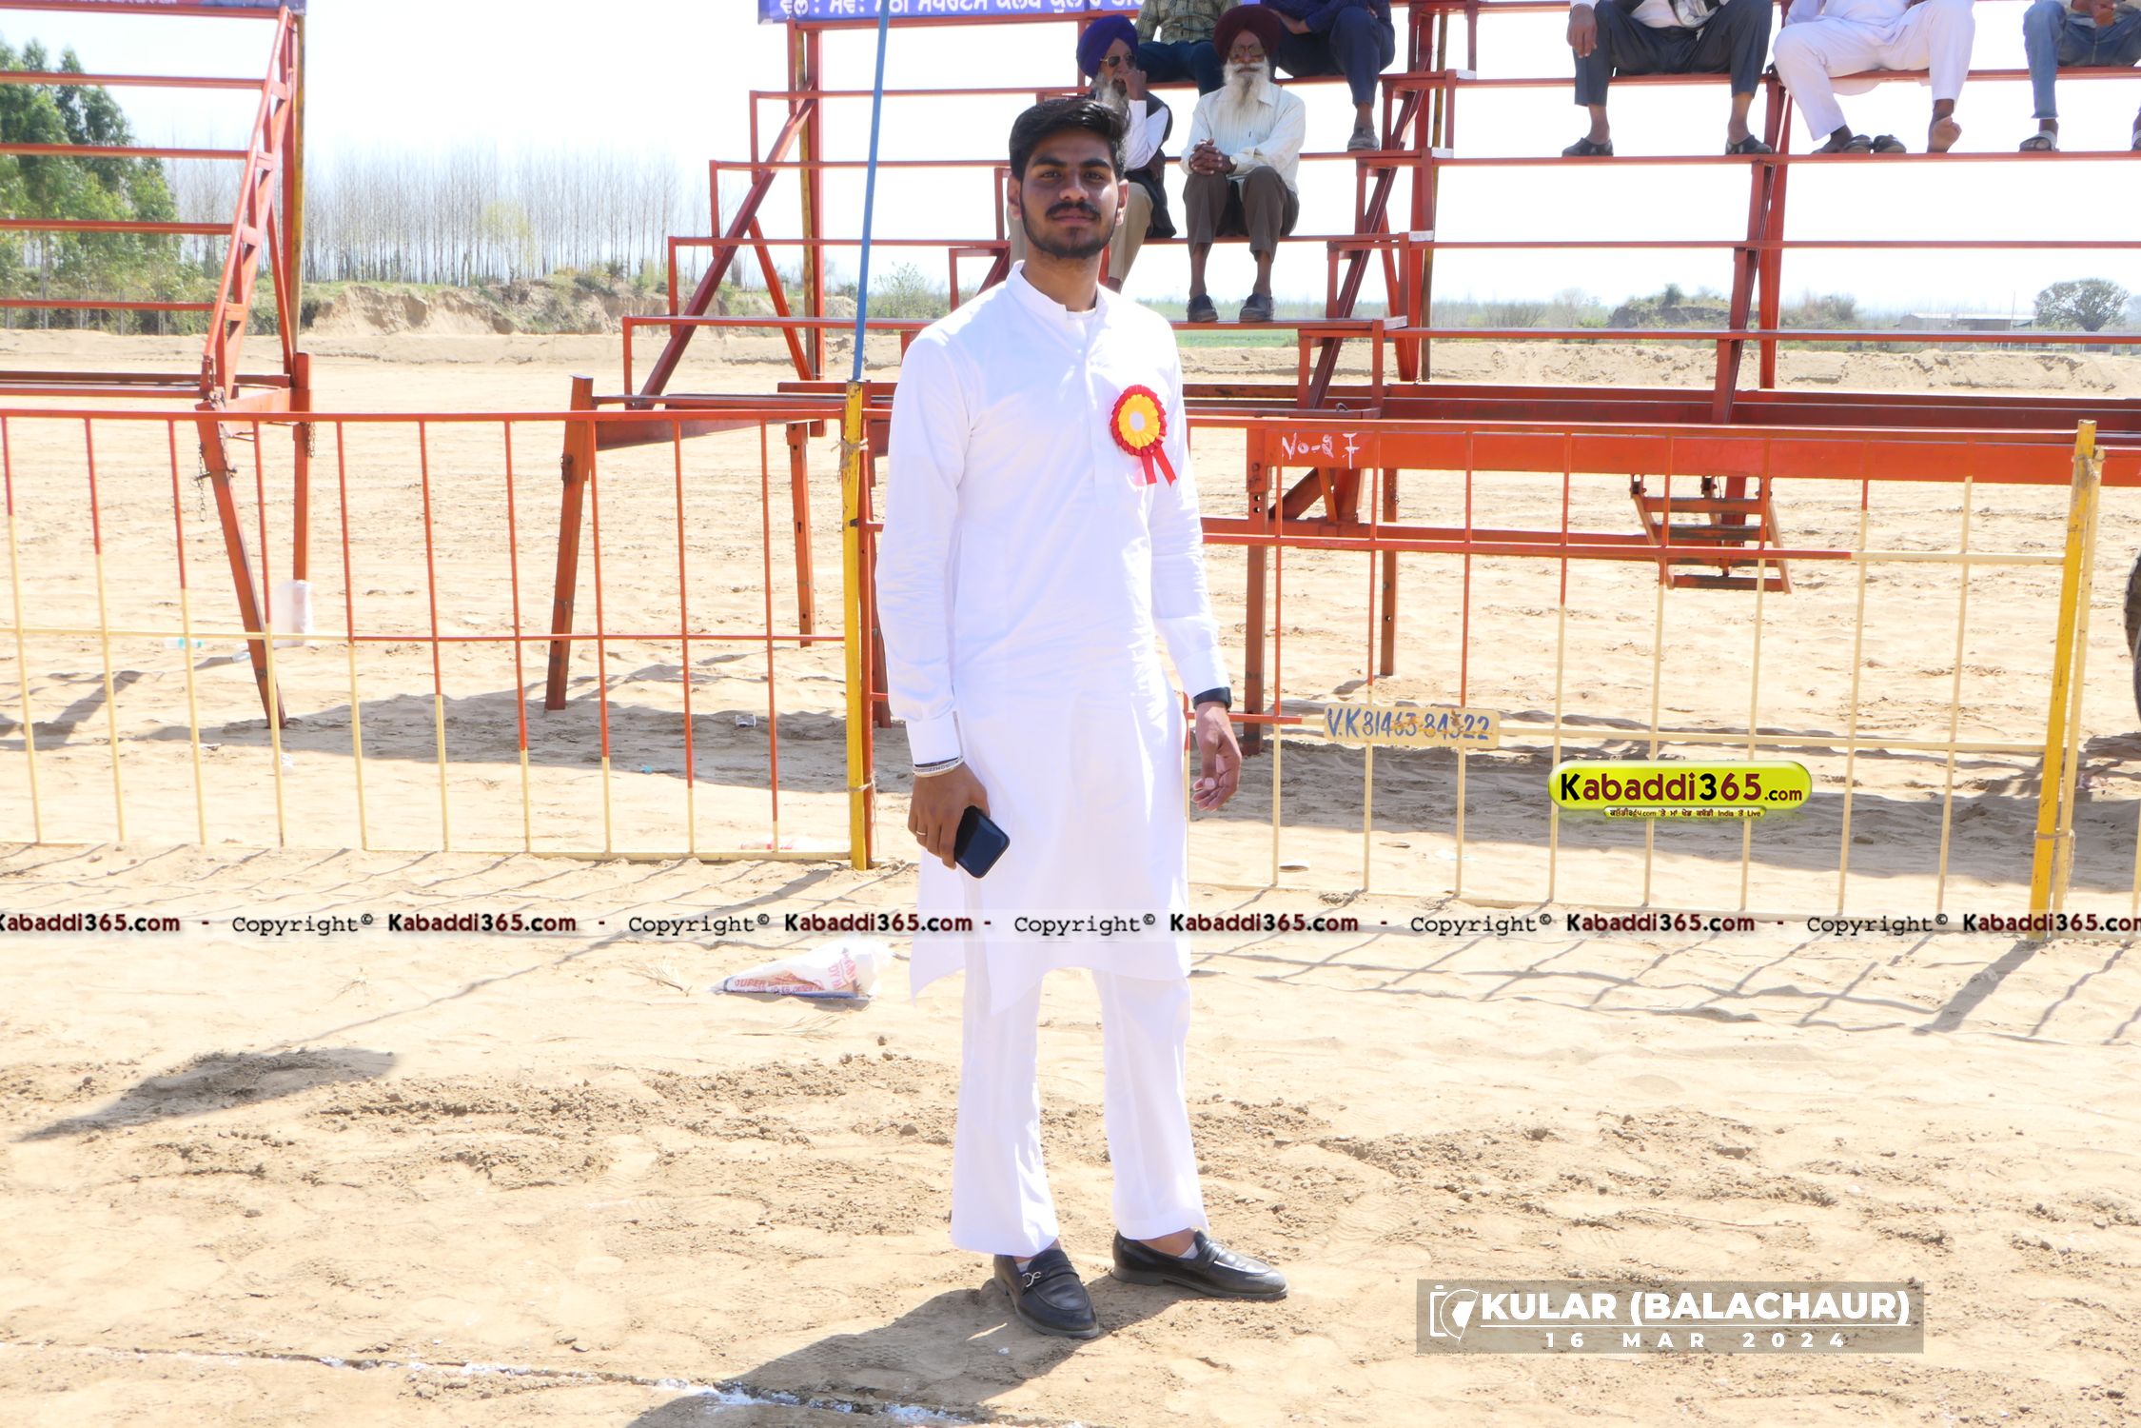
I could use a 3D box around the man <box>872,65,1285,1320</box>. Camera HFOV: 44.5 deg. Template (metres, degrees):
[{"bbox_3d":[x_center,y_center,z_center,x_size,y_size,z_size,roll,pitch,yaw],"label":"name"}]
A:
[{"bbox_3d":[-0.004,0.025,3.801,0.570,1.805,0.390,-4,10,-26],"label":"man"}]

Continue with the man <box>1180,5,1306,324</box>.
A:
[{"bbox_3d":[0.611,-1.945,9.270,0.490,1.100,0.700,3,9,18],"label":"man"}]

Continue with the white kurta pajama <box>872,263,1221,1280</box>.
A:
[{"bbox_3d":[-0.028,0.083,3.851,0.530,1.469,0.330,-4,10,-26],"label":"white kurta pajama"}]

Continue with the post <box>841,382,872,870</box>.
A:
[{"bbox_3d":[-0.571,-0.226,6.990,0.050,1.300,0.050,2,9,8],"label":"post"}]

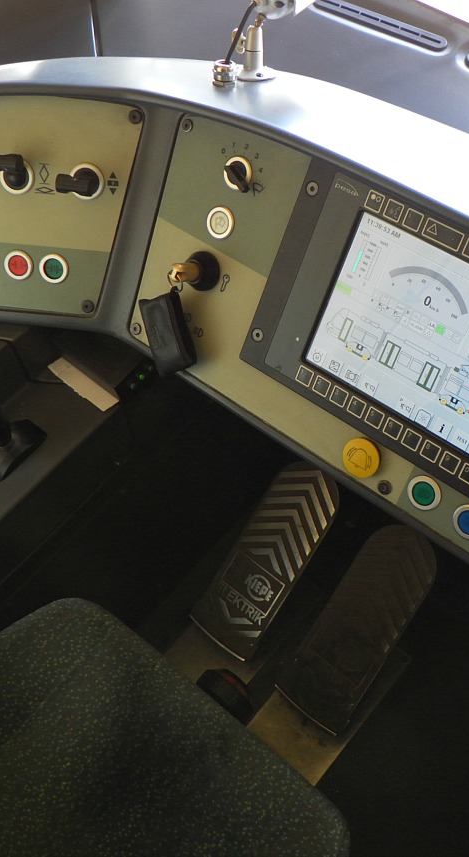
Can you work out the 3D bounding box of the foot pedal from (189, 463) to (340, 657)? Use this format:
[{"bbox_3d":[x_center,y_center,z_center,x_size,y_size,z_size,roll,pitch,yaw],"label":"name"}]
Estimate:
[{"bbox_3d":[0.060,0.199,1.336,0.117,0.035,0.304,33,89,26],"label":"foot pedal"}]

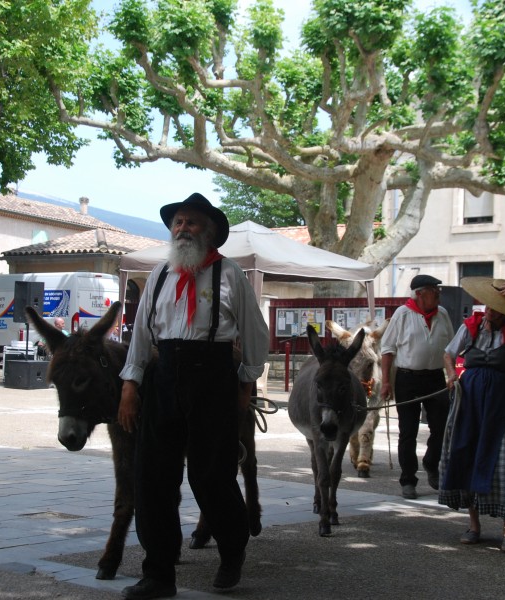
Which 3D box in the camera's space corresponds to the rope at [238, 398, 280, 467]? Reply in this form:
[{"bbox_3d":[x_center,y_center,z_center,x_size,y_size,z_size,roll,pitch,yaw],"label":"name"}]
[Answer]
[{"bbox_3d":[0.028,0.604,5.520,0.200,0.310,0.160,2,-2,-12],"label":"rope"}]

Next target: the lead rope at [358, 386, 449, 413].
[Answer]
[{"bbox_3d":[0.890,0.590,7.080,0.530,0.160,0.150,1,-2,20],"label":"lead rope"}]

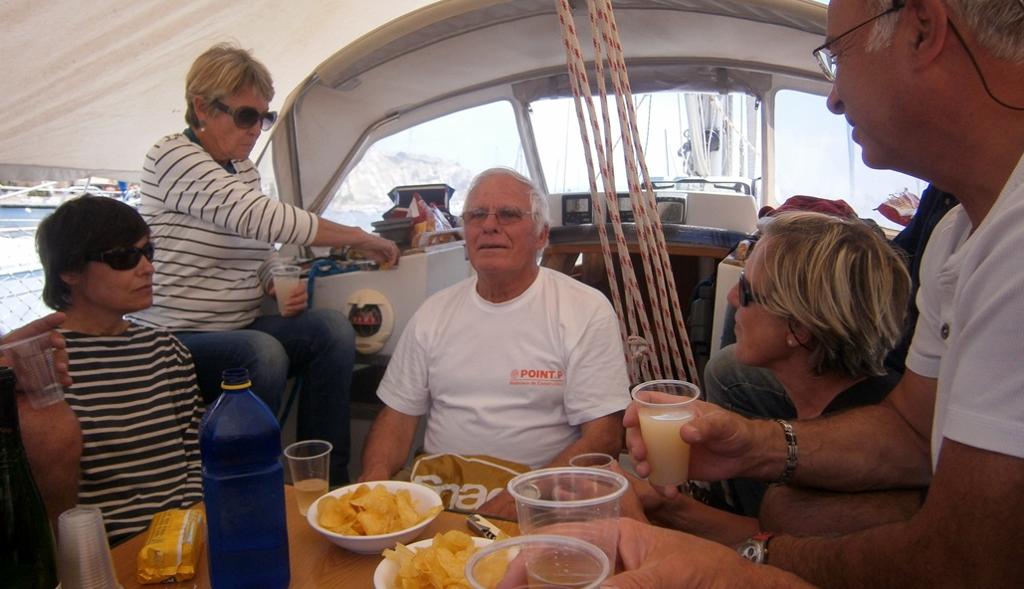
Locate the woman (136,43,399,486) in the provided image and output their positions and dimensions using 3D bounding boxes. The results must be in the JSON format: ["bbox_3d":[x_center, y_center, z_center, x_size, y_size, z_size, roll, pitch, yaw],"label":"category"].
[{"bbox_3d":[-0.525,0.020,1.660,0.580,1.080,0.460,3,9,18],"label":"woman"}]

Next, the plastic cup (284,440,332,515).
[{"bbox_3d":[-0.291,0.268,1.109,0.070,0.092,0.070,0,8,0],"label":"plastic cup"}]

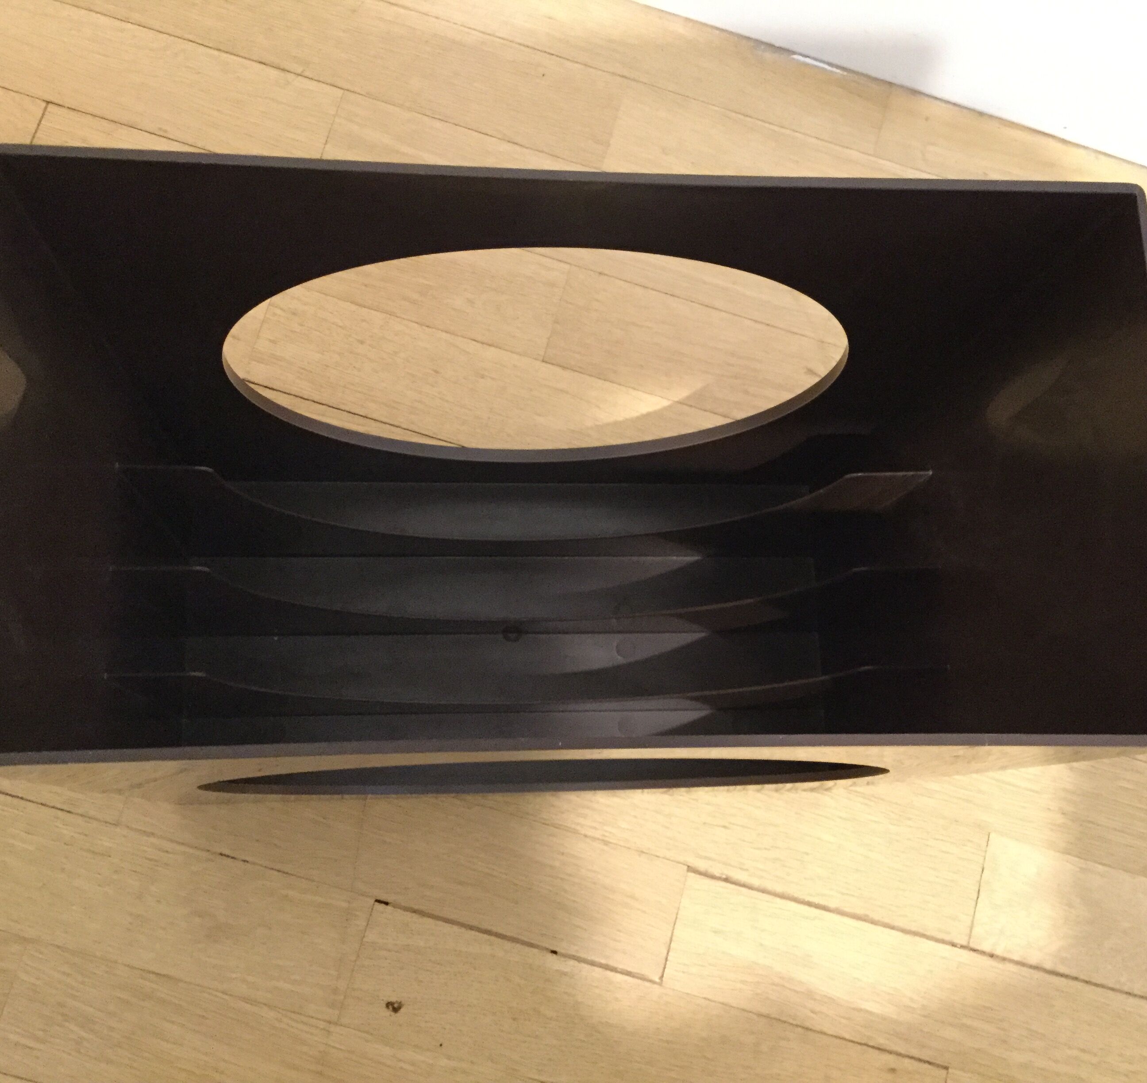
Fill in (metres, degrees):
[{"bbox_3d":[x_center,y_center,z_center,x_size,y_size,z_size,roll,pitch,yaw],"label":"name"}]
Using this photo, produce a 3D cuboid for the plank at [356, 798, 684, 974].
[{"bbox_3d":[-0.030,0.182,0.698,0.175,0.014,0.062,17,78,-2],"label":"plank"}]

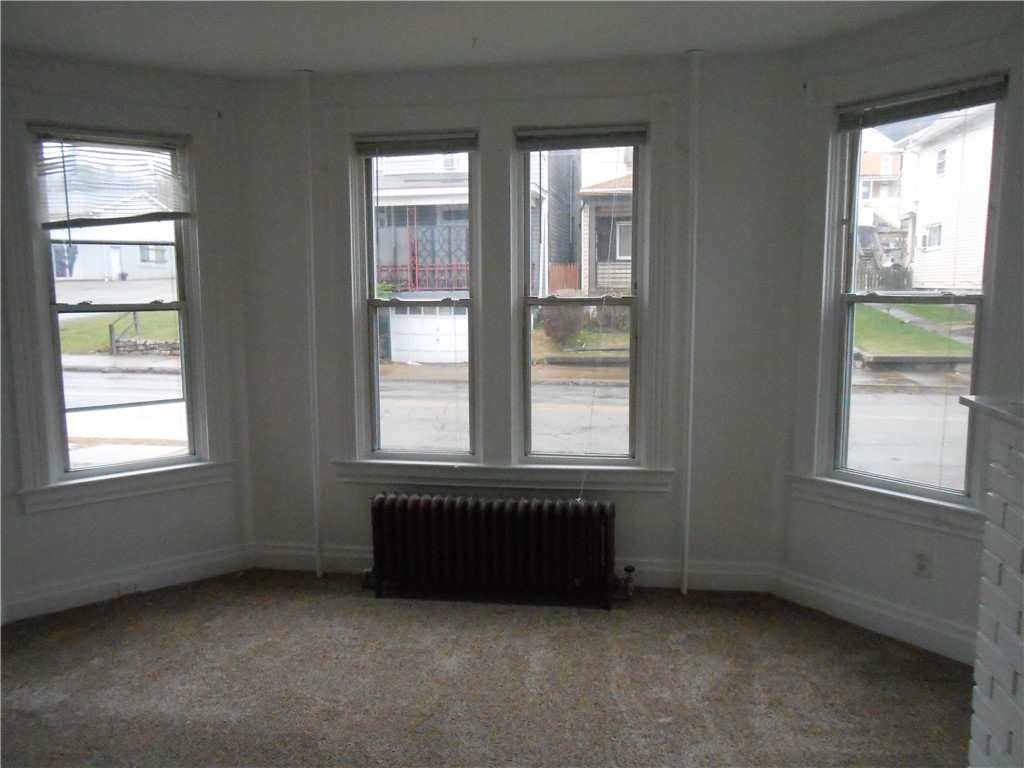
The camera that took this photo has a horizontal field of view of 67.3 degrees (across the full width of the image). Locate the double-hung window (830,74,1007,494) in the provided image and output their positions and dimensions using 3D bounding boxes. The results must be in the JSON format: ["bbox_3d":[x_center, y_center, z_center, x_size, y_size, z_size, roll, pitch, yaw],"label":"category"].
[{"bbox_3d":[1.772,-0.413,3.442,0.100,1.710,0.670,-6,9,-37],"label":"double-hung window"}]

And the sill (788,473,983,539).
[{"bbox_3d":[1.672,0.541,3.403,0.120,0.110,0.975,-6,9,-38],"label":"sill"}]

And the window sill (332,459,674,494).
[{"bbox_3d":[-0.070,0.475,4.045,1.785,0.105,0.120,1,7,8],"label":"window sill"}]

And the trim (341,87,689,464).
[{"bbox_3d":[-0.062,-0.486,3.934,1.755,1.840,0.100,1,7,8],"label":"trim"}]

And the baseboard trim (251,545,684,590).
[{"bbox_3d":[-0.259,0.971,4.129,2.380,0.143,0.035,1,7,8],"label":"baseboard trim"}]

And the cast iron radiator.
[{"bbox_3d":[-0.091,0.816,3.876,1.205,0.510,0.220,1,7,8],"label":"cast iron radiator"}]

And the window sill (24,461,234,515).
[{"bbox_3d":[-1.897,0.507,3.882,0.975,0.105,0.120,-6,9,-37],"label":"window sill"}]

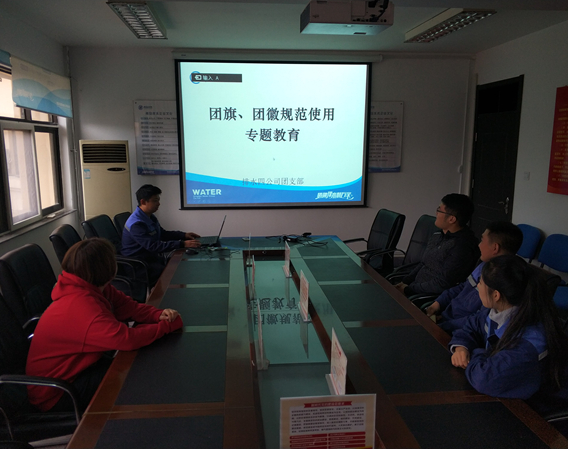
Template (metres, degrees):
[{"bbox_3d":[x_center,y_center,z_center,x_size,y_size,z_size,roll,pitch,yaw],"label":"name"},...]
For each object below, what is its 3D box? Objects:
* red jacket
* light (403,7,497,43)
[{"bbox_3d":[-0.827,0.495,2.127,0.700,0.580,0.480,-3,10,-19],"label":"red jacket"},{"bbox_3d":[1.641,-2.031,4.753,0.310,0.090,1.240,-1,9,-9],"label":"light"}]

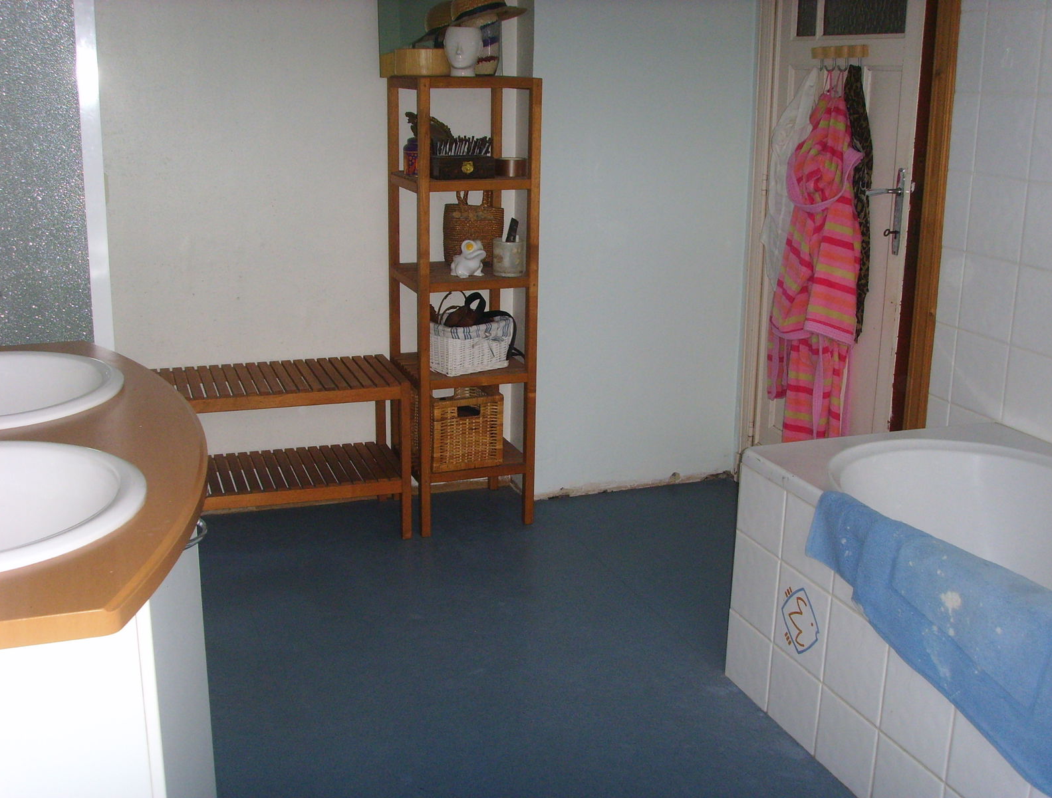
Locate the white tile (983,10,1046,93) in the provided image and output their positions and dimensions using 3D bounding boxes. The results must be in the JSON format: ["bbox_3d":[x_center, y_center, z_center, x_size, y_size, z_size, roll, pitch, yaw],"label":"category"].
[{"bbox_3d":[1.161,-0.826,2.859,0.010,0.197,0.196,-4,16,-19],"label":"white tile"}]

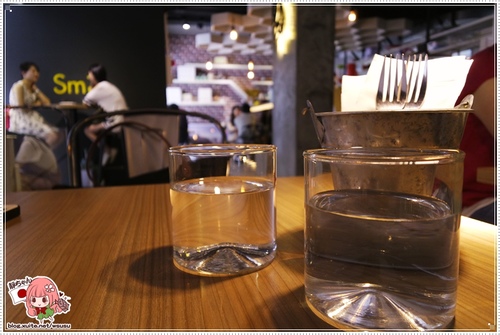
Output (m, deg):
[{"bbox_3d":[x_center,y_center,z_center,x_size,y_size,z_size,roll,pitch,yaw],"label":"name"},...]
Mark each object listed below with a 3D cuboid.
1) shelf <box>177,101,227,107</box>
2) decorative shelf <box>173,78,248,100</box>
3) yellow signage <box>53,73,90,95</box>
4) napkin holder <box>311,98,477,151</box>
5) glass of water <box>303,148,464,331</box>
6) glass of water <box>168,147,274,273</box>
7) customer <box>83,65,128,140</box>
[{"bbox_3d":[-0.939,-1.222,6.394,1.000,0.085,0.250,-3,8,-14],"label":"shelf"},{"bbox_3d":[-0.758,-1.488,6.410,1.500,0.410,0.250,-3,8,-14],"label":"decorative shelf"},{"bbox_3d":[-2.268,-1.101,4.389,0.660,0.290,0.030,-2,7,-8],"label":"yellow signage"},{"bbox_3d":[0.146,-0.006,0.347,0.165,0.125,0.105,-1,7,0],"label":"napkin holder"},{"bbox_3d":[0.074,0.035,0.196,0.083,0.086,0.083,-1,7,0],"label":"glass of water"},{"bbox_3d":[-0.020,0.028,0.266,0.083,0.086,0.083,-1,7,0],"label":"glass of water"},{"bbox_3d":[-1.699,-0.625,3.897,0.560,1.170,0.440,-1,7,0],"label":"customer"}]

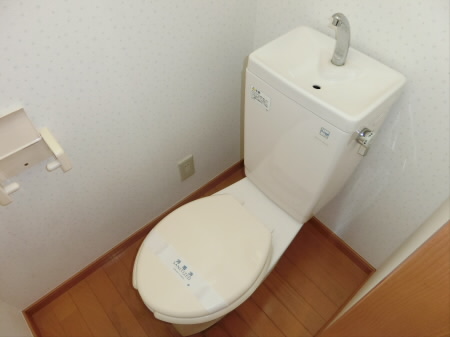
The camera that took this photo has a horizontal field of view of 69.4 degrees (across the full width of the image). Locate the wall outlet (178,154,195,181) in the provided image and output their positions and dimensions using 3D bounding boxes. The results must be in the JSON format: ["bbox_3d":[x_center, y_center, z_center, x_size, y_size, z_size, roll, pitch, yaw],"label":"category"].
[{"bbox_3d":[-0.160,0.001,1.363,0.071,0.121,0.010,-35,59,-24],"label":"wall outlet"}]

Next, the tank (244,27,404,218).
[{"bbox_3d":[0.250,-0.099,0.984,0.235,0.481,0.328,-35,59,-24],"label":"tank"}]

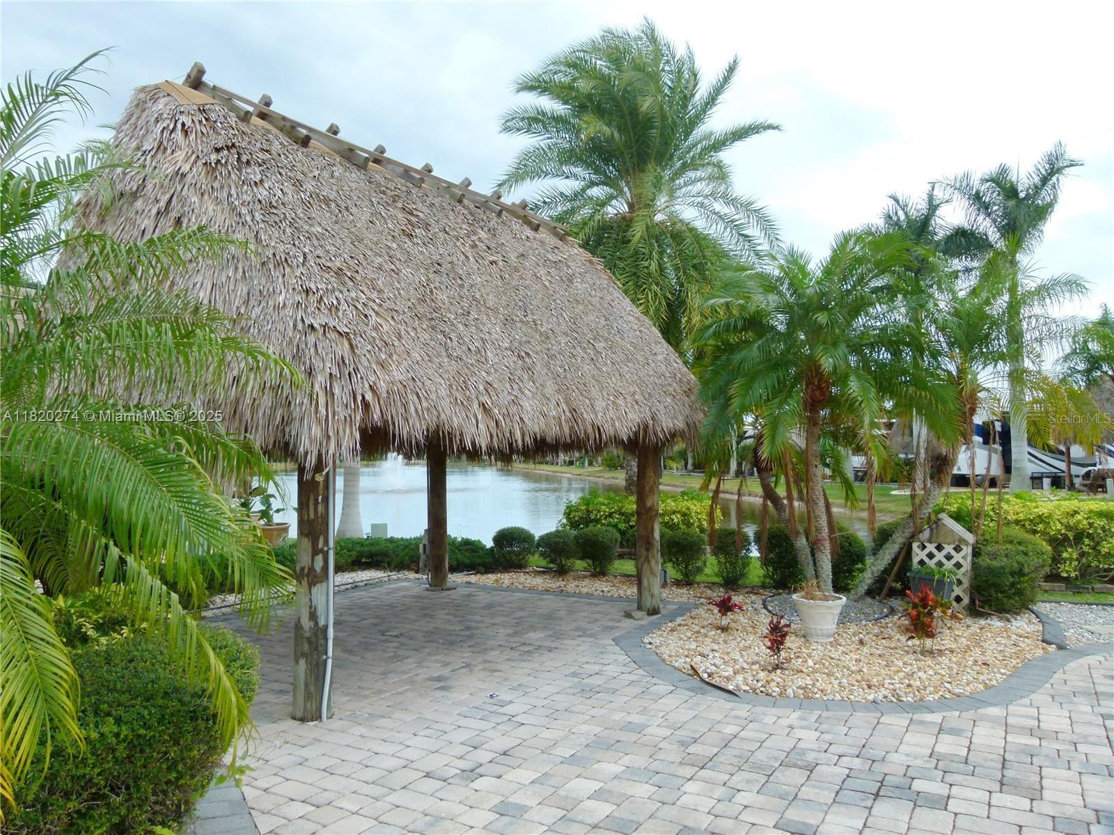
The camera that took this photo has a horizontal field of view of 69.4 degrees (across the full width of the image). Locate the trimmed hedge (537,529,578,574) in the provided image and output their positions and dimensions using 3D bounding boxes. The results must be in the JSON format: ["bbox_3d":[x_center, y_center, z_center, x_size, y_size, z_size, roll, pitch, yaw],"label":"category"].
[{"bbox_3d":[0.005,1.665,10.030,0.500,0.518,0.500,0,-2,0],"label":"trimmed hedge"}]

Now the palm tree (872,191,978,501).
[{"bbox_3d":[12.477,-2.608,27.112,3.700,10.296,3.600,-1,-2,24],"label":"palm tree"}]

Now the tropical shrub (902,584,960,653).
[{"bbox_3d":[2.829,1.527,6.072,0.420,0.508,0.380,-1,-2,25],"label":"tropical shrub"}]

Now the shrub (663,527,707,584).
[{"bbox_3d":[1.574,1.682,9.878,0.530,0.680,0.530,0,-3,9],"label":"shrub"}]

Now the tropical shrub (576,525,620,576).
[{"bbox_3d":[0.547,1.759,10.660,0.585,0.640,0.585,0,-3,3],"label":"tropical shrub"}]

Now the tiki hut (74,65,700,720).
[{"bbox_3d":[-1.373,-0.269,7.403,3.580,4.410,4.940,-2,-3,36],"label":"tiki hut"}]

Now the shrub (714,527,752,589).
[{"bbox_3d":[2.001,1.563,9.145,0.440,0.659,0.460,-1,-2,21],"label":"shrub"}]

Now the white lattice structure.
[{"bbox_3d":[3.796,1.421,7.987,0.540,0.920,0.450,-1,-3,28],"label":"white lattice structure"}]

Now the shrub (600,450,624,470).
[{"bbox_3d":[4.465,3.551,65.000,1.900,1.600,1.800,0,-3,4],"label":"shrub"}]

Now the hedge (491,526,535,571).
[{"bbox_3d":[-0.608,1.838,11.375,0.620,0.590,0.600,0,-3,-3],"label":"hedge"}]

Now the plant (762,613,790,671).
[{"bbox_3d":[1.547,1.561,5.673,0.215,0.390,0.215,-1,-3,15],"label":"plant"}]

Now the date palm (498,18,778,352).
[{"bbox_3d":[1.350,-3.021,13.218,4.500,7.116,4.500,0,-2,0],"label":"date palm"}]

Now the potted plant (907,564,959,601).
[{"bbox_3d":[3.310,1.463,7.102,0.420,0.305,0.270,-1,-3,35],"label":"potted plant"}]

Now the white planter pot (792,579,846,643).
[{"bbox_3d":[2.149,1.567,6.599,0.440,0.480,0.440,-1,-3,18],"label":"white planter pot"}]

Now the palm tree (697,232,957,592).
[{"bbox_3d":[2.749,-0.011,8.129,2.500,3.731,2.400,-1,-2,19],"label":"palm tree"}]

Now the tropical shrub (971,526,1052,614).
[{"bbox_3d":[4.489,1.469,8.009,0.810,0.820,0.780,-1,-3,29],"label":"tropical shrub"}]

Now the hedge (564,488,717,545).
[{"bbox_3d":[1.217,1.544,11.702,2.100,0.921,0.950,-1,-2,21],"label":"hedge"}]

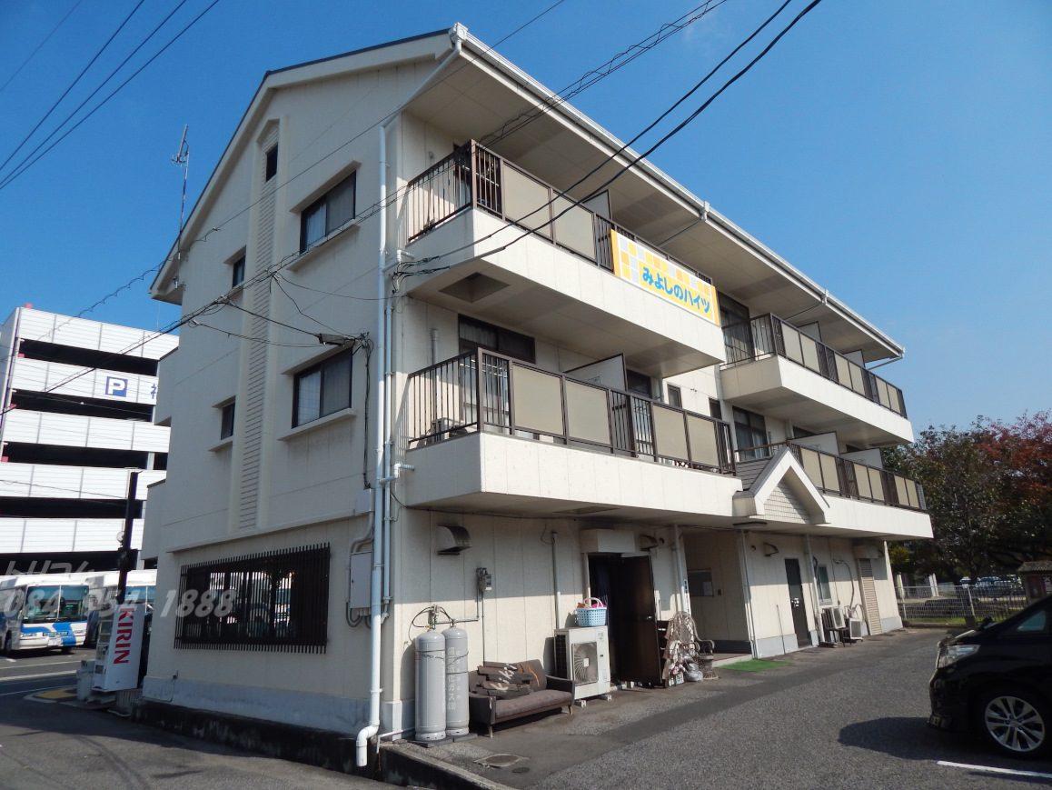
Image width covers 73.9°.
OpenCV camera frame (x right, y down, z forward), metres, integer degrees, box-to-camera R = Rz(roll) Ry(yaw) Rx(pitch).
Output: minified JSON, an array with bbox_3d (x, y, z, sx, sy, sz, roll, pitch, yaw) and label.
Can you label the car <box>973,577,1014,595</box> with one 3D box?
[{"bbox_3d":[37.510,15.317,56.000,4.300,1.450,1.700,11,-21,-39],"label":"car"}]

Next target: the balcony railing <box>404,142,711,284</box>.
[{"bbox_3d":[1.039,-2.267,12.323,1.496,1.090,6.709,-17,-21,41],"label":"balcony railing"}]

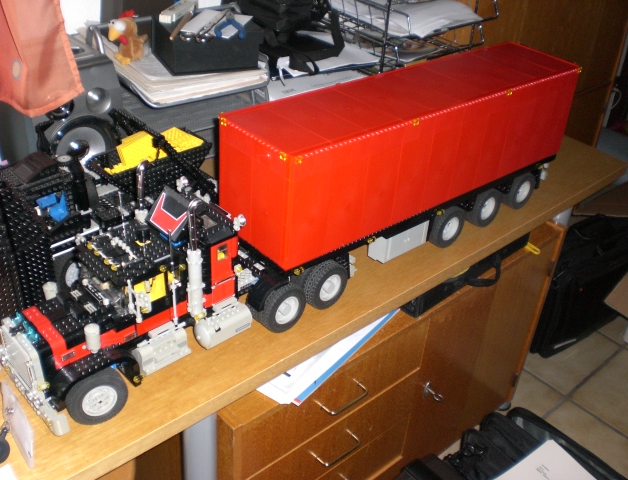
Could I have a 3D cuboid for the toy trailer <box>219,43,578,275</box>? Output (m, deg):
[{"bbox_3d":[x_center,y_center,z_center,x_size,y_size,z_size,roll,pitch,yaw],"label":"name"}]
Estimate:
[{"bbox_3d":[0.160,-0.159,1.080,0.642,0.162,0.145,-23,41,-36],"label":"toy trailer"}]

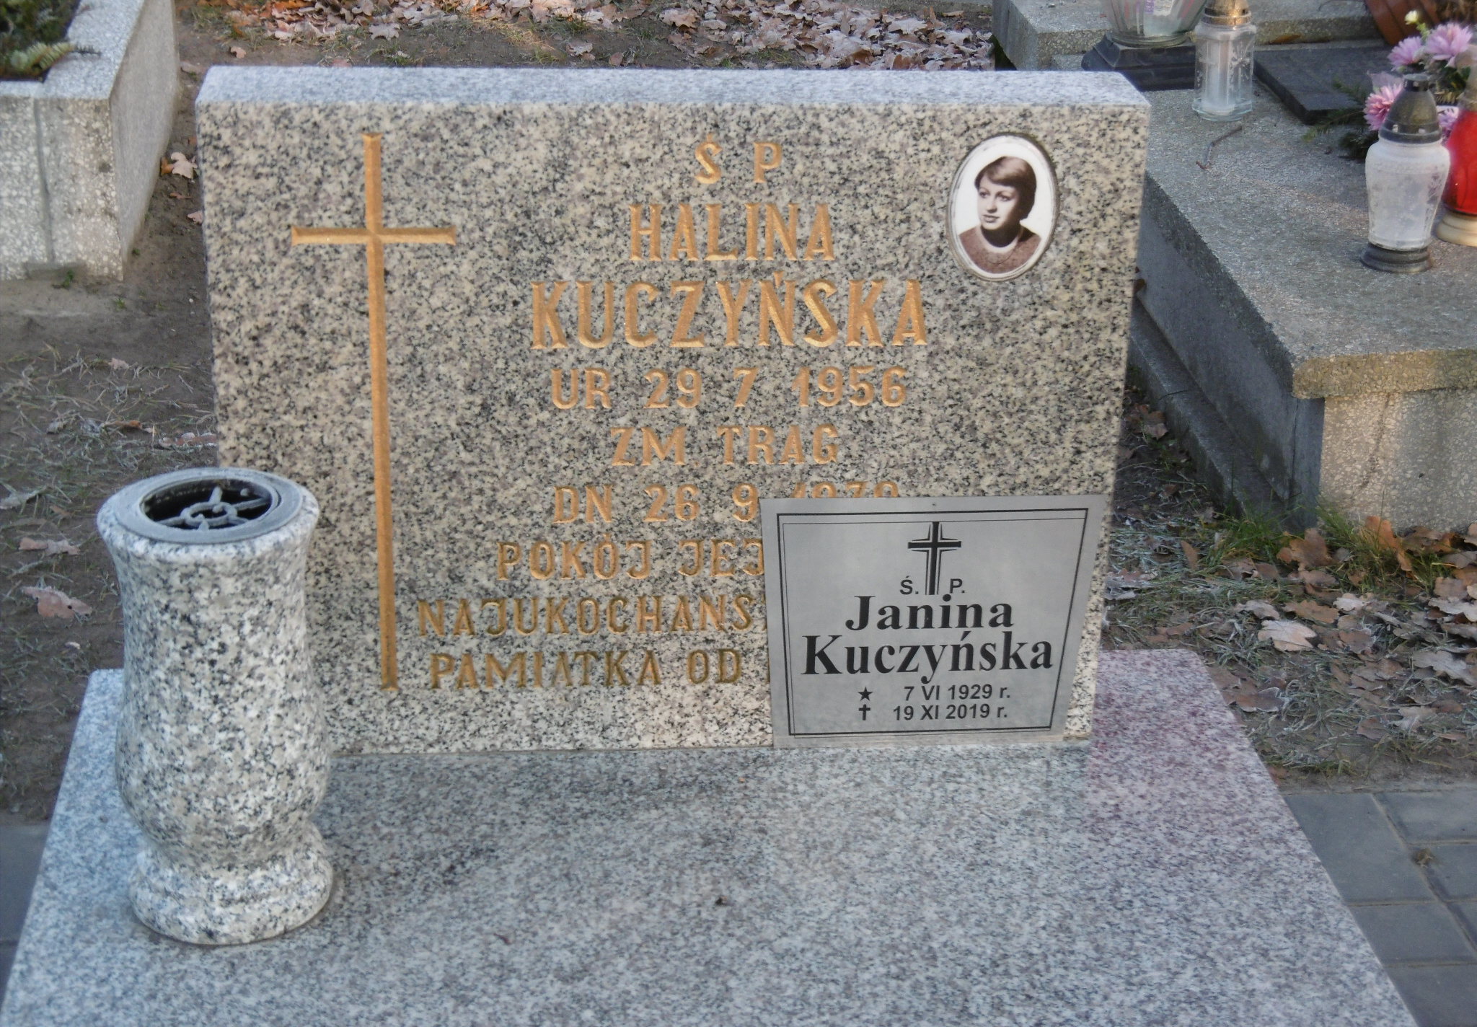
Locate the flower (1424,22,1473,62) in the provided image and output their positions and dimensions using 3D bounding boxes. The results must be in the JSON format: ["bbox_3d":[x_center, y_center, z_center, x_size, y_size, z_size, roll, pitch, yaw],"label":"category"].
[{"bbox_3d":[0.999,-0.664,4.080,0.060,0.050,0.056,-1,22,-5],"label":"flower"}]

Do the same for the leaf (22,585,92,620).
[{"bbox_3d":[-0.674,0.089,2.867,0.078,0.018,0.045,20,28,38],"label":"leaf"}]

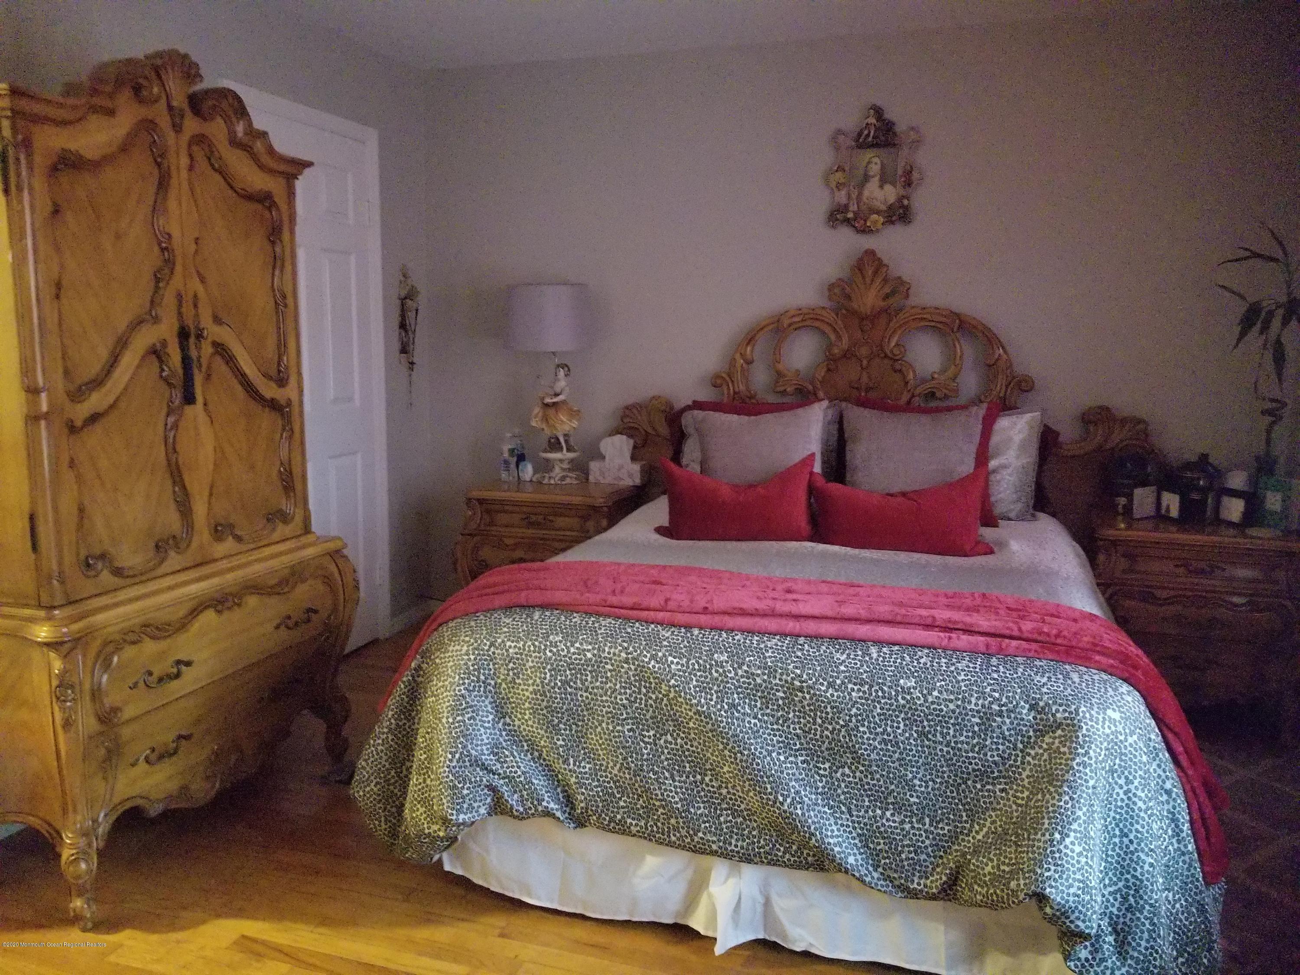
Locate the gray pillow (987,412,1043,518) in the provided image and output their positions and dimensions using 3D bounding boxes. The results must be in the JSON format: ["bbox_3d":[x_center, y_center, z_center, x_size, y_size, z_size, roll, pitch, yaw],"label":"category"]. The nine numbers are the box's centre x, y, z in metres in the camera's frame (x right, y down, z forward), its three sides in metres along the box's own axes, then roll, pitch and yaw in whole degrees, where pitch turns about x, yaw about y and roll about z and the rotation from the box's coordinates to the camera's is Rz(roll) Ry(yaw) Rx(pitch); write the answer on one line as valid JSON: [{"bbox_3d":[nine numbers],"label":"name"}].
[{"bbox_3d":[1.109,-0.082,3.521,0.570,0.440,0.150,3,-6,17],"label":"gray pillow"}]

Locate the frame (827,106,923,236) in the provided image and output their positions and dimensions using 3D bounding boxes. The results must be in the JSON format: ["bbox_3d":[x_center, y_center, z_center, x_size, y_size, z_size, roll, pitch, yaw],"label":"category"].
[{"bbox_3d":[0.842,-1.203,3.689,0.355,0.480,0.060,3,9,17],"label":"frame"}]

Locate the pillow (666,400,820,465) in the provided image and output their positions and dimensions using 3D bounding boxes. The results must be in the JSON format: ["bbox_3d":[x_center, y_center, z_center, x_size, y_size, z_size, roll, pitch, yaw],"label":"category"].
[{"bbox_3d":[0.377,-0.093,3.426,0.490,0.450,0.150,3,-9,17],"label":"pillow"}]

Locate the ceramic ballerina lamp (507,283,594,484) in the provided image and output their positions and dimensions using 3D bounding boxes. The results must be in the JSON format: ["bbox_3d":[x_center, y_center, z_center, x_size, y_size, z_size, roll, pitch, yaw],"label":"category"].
[{"bbox_3d":[-0.403,-0.419,3.992,0.360,0.810,0.360,1,8,0],"label":"ceramic ballerina lamp"}]

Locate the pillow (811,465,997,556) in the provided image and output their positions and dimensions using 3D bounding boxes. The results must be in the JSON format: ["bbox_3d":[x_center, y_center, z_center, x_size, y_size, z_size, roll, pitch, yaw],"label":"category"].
[{"bbox_3d":[0.784,0.065,3.031,0.530,0.285,0.140,3,-11,17],"label":"pillow"}]

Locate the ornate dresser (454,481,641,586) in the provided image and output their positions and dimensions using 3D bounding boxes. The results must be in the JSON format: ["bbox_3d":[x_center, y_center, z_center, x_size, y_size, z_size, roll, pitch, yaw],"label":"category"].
[{"bbox_3d":[-0.353,0.353,3.925,0.670,0.695,0.480,3,9,17],"label":"ornate dresser"}]

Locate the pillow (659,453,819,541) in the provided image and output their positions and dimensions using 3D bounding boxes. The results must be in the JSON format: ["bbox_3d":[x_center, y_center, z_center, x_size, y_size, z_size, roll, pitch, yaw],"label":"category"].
[{"bbox_3d":[0.279,0.030,3.189,0.500,0.285,0.140,2,-12,9],"label":"pillow"}]

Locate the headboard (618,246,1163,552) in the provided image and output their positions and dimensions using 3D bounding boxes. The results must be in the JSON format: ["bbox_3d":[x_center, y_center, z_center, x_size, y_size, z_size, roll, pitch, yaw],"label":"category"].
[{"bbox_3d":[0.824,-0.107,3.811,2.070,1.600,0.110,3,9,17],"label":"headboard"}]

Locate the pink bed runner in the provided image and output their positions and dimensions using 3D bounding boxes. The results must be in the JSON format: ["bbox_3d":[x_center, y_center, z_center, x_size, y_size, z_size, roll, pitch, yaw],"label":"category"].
[{"bbox_3d":[0.330,0.490,2.315,1.800,0.470,0.580,3,9,17],"label":"pink bed runner"}]

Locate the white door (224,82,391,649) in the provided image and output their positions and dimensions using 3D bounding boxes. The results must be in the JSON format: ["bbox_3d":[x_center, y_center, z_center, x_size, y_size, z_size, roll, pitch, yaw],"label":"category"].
[{"bbox_3d":[-1.260,-0.341,3.685,0.070,2.110,0.890,3,9,17],"label":"white door"}]

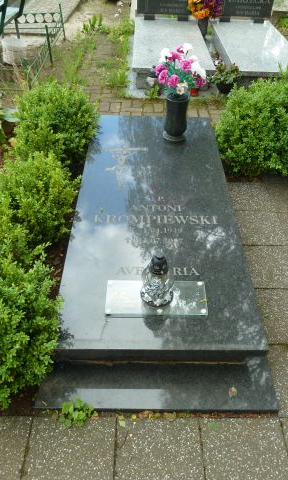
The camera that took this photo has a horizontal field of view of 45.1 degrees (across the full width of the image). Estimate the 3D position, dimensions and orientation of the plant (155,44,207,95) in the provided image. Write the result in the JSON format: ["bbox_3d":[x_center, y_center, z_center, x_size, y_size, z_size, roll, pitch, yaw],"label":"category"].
[{"bbox_3d":[0.208,-0.981,2.007,0.300,0.280,0.280,0,47,0],"label":"plant"}]

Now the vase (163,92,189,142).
[{"bbox_3d":[0.206,-0.786,2.219,0.153,0.270,0.153,0,47,0],"label":"vase"}]

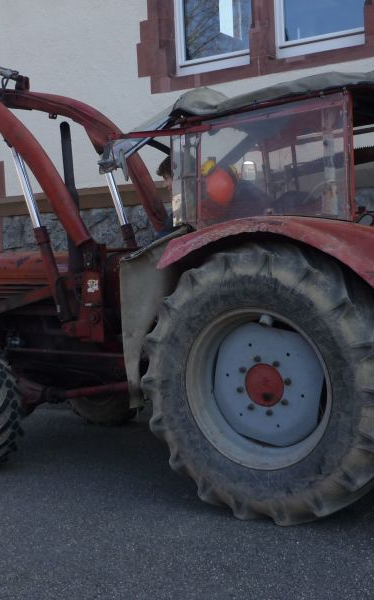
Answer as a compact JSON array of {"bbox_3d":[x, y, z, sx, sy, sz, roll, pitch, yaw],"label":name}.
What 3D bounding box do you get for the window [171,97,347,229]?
[{"bbox_3d":[0.339,-0.661,3.854,1.030,0.600,0.040,1,7,34],"label":"window"}]

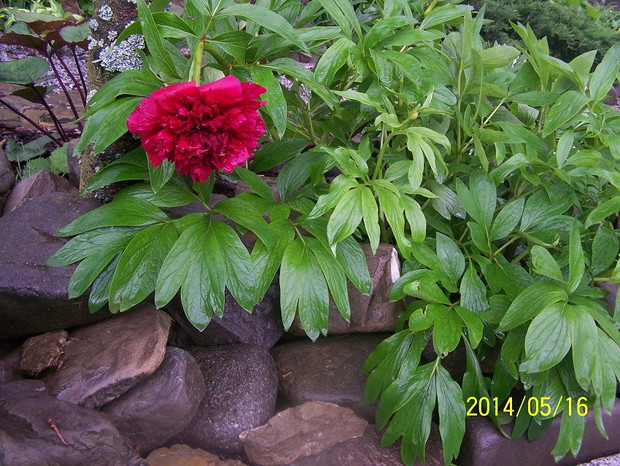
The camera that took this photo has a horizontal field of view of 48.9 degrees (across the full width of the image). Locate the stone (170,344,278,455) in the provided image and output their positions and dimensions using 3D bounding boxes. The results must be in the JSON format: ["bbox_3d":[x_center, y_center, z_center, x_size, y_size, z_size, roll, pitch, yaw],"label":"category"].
[{"bbox_3d":[-0.122,0.236,0.970,0.158,0.140,0.140,0,28,0],"label":"stone"}]

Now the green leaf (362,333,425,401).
[{"bbox_3d":[0.116,0.182,0.930,0.055,0.109,0.022,40,0,23],"label":"green leaf"}]

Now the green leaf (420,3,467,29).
[{"bbox_3d":[0.213,-0.340,1.077,0.083,0.015,0.028,-24,48,0],"label":"green leaf"}]

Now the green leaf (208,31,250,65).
[{"bbox_3d":[-0.100,-0.226,0.830,0.063,0.018,0.032,23,44,19],"label":"green leaf"}]

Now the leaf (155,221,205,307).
[{"bbox_3d":[-0.143,0.032,0.752,0.034,0.018,0.111,20,67,20],"label":"leaf"}]

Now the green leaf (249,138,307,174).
[{"bbox_3d":[-0.041,-0.105,0.920,0.089,0.014,0.034,-27,60,-13],"label":"green leaf"}]

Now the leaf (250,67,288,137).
[{"bbox_3d":[-0.056,-0.179,0.925,0.038,0.102,0.018,-17,-6,-7],"label":"leaf"}]

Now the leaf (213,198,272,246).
[{"bbox_3d":[-0.075,-0.013,0.763,0.082,0.018,0.037,34,48,14],"label":"leaf"}]

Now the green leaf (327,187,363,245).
[{"bbox_3d":[0.039,-0.021,0.755,0.029,0.014,0.079,25,71,16],"label":"green leaf"}]

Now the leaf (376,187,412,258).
[{"bbox_3d":[0.100,-0.016,0.825,0.024,0.089,0.018,-16,-7,-22],"label":"leaf"}]

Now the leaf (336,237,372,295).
[{"bbox_3d":[0.053,0.040,0.871,0.034,0.090,0.014,-32,6,-10],"label":"leaf"}]

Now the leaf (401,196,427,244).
[{"bbox_3d":[0.120,-0.014,0.804,0.025,0.057,0.014,-17,-10,-6],"label":"leaf"}]

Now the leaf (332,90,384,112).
[{"bbox_3d":[0.062,-0.168,0.870,0.076,0.016,0.018,17,34,-15],"label":"leaf"}]

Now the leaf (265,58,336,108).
[{"bbox_3d":[-0.012,-0.175,0.822,0.103,0.018,0.025,32,43,5],"label":"leaf"}]

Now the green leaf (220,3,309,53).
[{"bbox_3d":[-0.054,-0.235,0.793,0.124,0.018,0.029,30,43,13],"label":"green leaf"}]

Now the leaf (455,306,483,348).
[{"bbox_3d":[0.219,0.130,0.940,0.025,0.015,0.059,-23,68,-9],"label":"leaf"}]

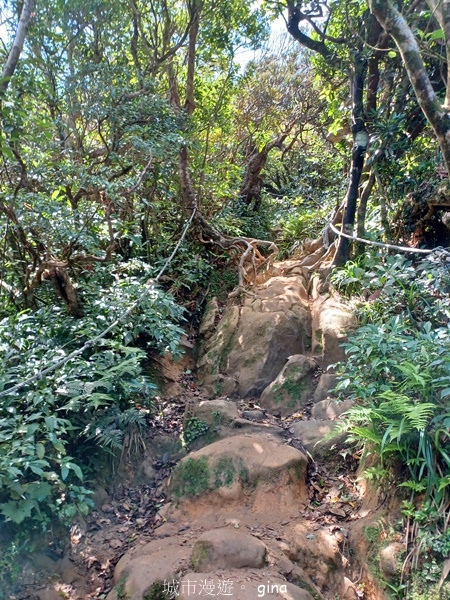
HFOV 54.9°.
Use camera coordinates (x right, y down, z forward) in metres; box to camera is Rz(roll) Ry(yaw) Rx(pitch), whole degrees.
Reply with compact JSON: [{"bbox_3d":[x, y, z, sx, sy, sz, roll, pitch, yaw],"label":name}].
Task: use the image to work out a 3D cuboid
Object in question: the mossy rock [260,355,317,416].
[{"bbox_3d":[0.620,0.810,4.220,0.540,0.560,0.450,0,0,0],"label":"mossy rock"}]

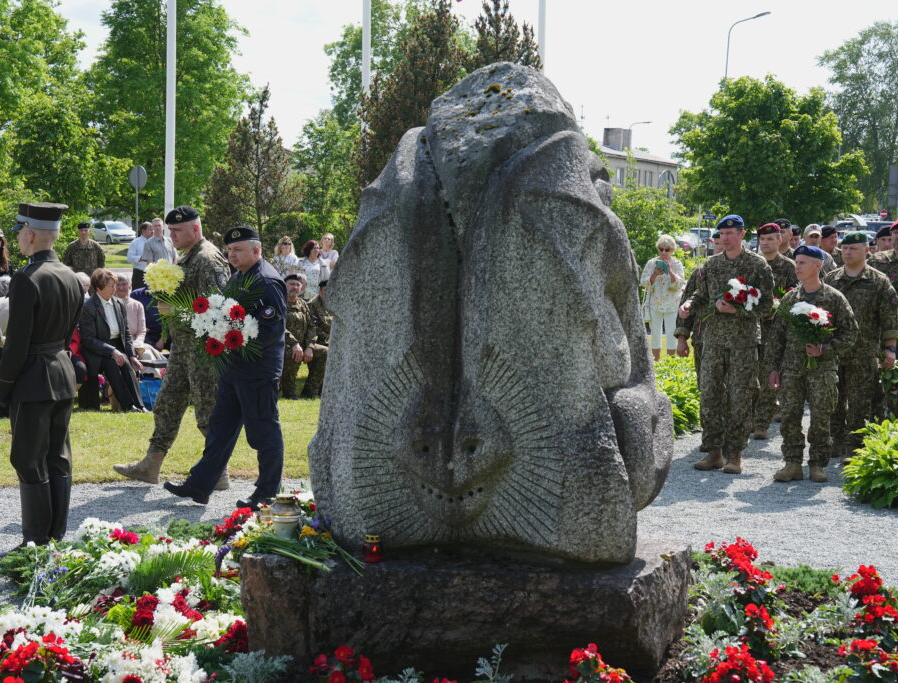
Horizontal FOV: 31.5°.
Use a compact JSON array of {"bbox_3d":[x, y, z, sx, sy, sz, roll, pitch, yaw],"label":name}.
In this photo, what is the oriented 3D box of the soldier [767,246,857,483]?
[{"bbox_3d":[2.674,0.155,11.750,0.620,1.720,0.450,3,4,19],"label":"soldier"}]

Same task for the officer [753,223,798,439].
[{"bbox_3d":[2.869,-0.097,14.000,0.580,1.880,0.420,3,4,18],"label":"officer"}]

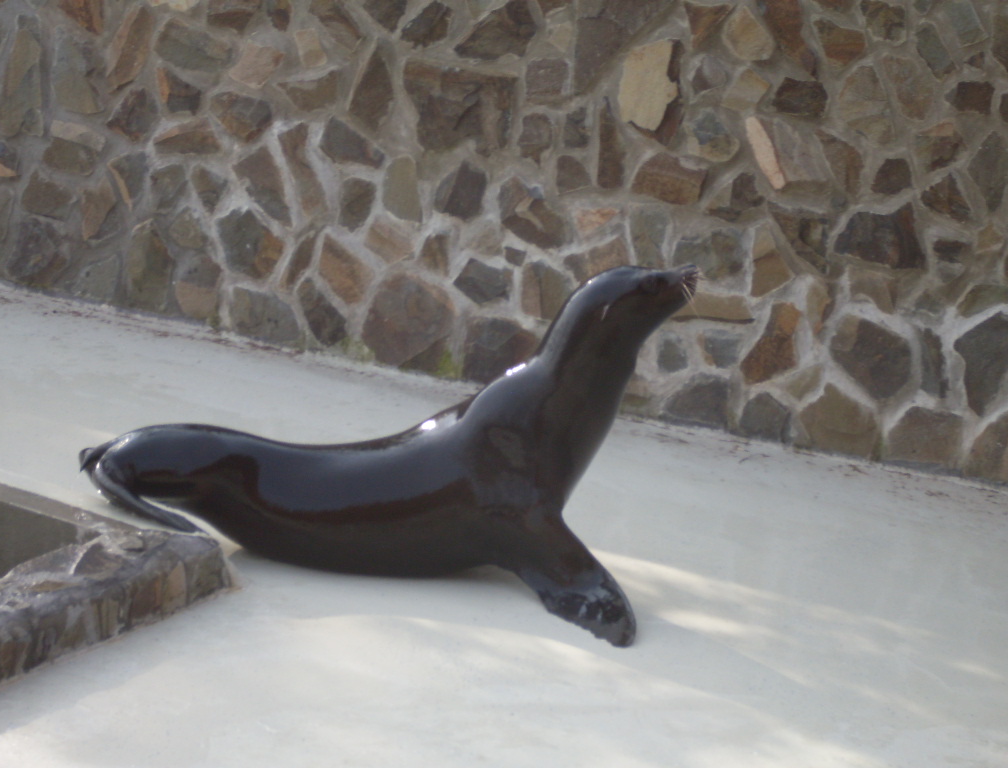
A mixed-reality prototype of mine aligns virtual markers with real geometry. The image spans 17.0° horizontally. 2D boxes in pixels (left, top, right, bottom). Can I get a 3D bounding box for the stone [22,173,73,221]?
[{"bbox_3d":[-1.329,-0.555,9.907,0.187,0.141,0.066,11,20,26],"label":"stone"}]

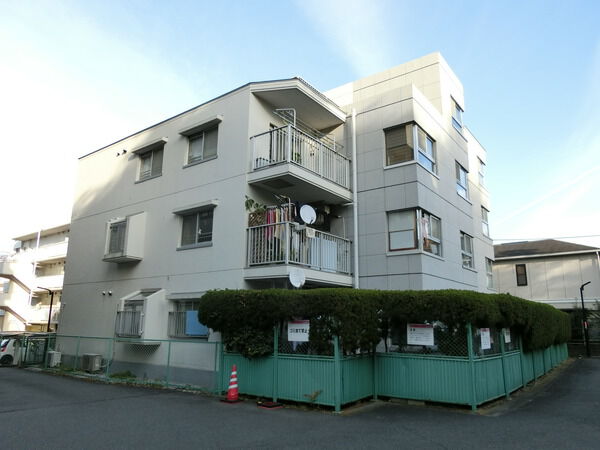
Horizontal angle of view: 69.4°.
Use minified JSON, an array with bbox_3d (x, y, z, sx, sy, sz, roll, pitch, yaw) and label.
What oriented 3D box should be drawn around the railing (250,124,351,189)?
[{"bbox_3d":[0.118,-1.770,13.052,1.486,1.027,3.173,-9,-16,36],"label":"railing"}]

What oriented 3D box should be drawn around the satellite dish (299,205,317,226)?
[{"bbox_3d":[0.223,-0.284,12.090,0.450,0.510,0.300,9,-15,-33],"label":"satellite dish"}]

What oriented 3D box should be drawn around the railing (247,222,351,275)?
[{"bbox_3d":[0.072,0.830,12.467,1.478,1.073,3.131,-9,-16,36],"label":"railing"}]

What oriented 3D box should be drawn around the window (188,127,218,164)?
[{"bbox_3d":[-3.051,-2.479,13.650,1.419,1.044,0.120,-9,-16,36],"label":"window"}]

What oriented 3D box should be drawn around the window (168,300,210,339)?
[{"bbox_3d":[-3.334,2.867,13.161,1.750,1.150,0.250,-9,-16,36],"label":"window"}]

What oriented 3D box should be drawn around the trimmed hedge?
[{"bbox_3d":[4.952,3.460,14.920,6.250,1.510,16.550,-9,-16,36],"label":"trimmed hedge"}]

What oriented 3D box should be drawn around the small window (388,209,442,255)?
[{"bbox_3d":[3.727,0.358,14.055,1.080,1.300,1.850,-9,-16,36],"label":"small window"}]

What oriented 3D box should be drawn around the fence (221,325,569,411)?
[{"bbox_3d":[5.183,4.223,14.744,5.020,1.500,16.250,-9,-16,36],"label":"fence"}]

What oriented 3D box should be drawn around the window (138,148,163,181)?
[{"bbox_3d":[-5.477,-2.241,16.124,1.440,1.130,0.150,-9,-16,36],"label":"window"}]

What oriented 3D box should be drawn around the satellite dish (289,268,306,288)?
[{"bbox_3d":[-0.062,1.325,10.734,0.460,0.510,0.260,4,-13,-15],"label":"satellite dish"}]

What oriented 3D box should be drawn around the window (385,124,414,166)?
[{"bbox_3d":[3.066,-2.462,13.277,0.935,1.278,0.120,-9,-16,36],"label":"window"}]

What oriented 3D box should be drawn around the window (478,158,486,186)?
[{"bbox_3d":[9.875,-2.697,23.369,0.120,1.545,1.670,-9,-16,36],"label":"window"}]

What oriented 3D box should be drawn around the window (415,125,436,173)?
[{"bbox_3d":[4.177,-2.453,14.431,0.150,1.280,1.670,-9,-16,36],"label":"window"}]

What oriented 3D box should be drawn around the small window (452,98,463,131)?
[{"bbox_3d":[6.587,-4.453,18.152,0.150,1.320,1.650,-9,-16,36],"label":"small window"}]

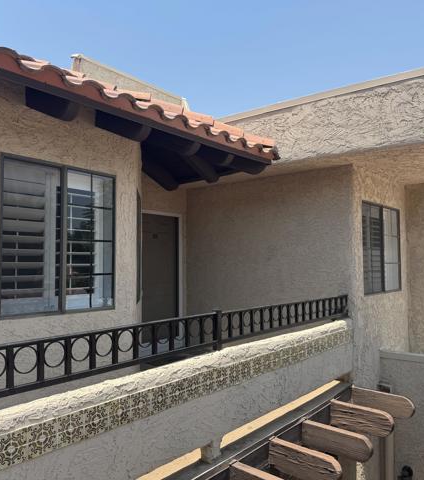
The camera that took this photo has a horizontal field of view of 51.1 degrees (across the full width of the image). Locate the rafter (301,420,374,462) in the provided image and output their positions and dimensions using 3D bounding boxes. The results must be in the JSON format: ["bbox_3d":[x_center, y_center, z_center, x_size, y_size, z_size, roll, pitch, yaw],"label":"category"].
[{"bbox_3d":[1.176,1.872,4.128,0.665,0.232,0.092,-2,-3,39],"label":"rafter"}]

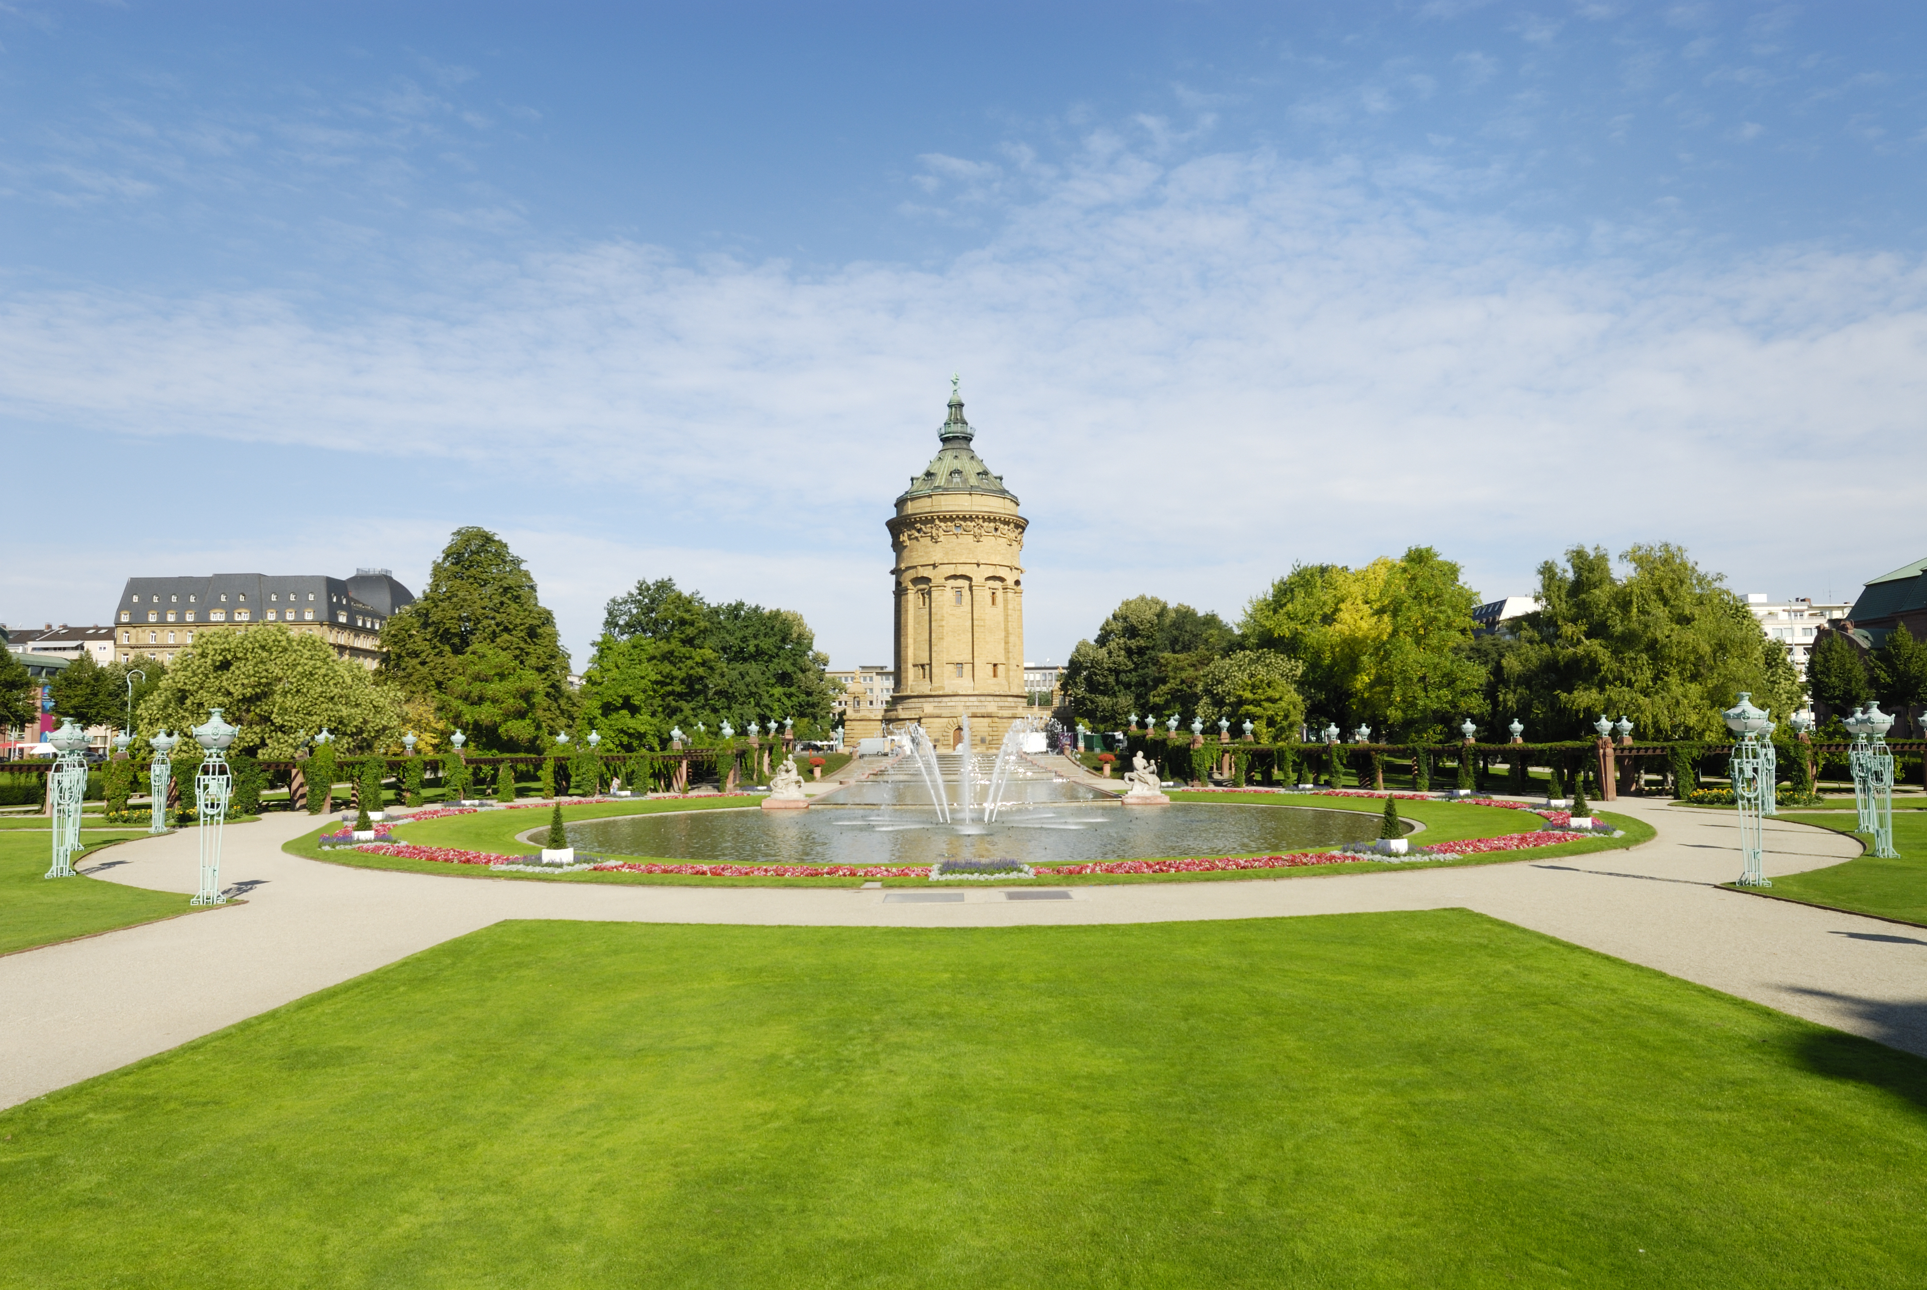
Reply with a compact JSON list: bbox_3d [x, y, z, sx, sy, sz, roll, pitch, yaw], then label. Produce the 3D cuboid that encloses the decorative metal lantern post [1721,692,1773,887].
[{"bbox_3d":[18.582,3.407,26.609,0.970,4.550,0.970,-4,-6,35],"label":"decorative metal lantern post"}]

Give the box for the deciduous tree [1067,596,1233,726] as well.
[{"bbox_3d":[23.111,4.126,140.161,21.060,20.400,20.010,-1,-5,0],"label":"deciduous tree"}]

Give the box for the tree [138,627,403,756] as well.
[{"bbox_3d":[-55.963,5.226,90.940,18.270,13.450,17.350,-1,-5,0],"label":"tree"}]

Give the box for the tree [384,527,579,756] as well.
[{"bbox_3d":[-46.365,0.861,107.379,17.090,24.450,16.230,-1,-5,0],"label":"tree"}]

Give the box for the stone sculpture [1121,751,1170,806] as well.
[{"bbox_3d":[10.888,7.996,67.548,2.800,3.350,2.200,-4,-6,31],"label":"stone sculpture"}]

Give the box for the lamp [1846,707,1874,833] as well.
[{"bbox_3d":[32.891,4.595,41.189,0.970,4.550,0.970,-5,-6,38],"label":"lamp"}]

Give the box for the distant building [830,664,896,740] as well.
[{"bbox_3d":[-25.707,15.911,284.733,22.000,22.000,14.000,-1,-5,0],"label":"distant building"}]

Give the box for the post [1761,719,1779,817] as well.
[{"bbox_3d":[39.062,5.815,54.821,1.080,4.820,1.080,-1,-5,0],"label":"post"}]

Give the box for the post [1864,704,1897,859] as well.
[{"bbox_3d":[26.888,3.952,33.033,0.970,4.550,0.970,-5,-7,39],"label":"post"}]

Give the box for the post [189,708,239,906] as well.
[{"bbox_3d":[-18.759,4.011,28.167,1.080,4.820,1.080,-1,-5,0],"label":"post"}]

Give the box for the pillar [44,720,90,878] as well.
[{"bbox_3d":[-22.921,3.884,28.700,1.000,4.000,1.000,3,-6,-34],"label":"pillar"}]

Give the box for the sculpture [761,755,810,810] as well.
[{"bbox_3d":[-10.630,8.277,68.199,3.000,3.210,2.200,1,-5,-17],"label":"sculpture"}]

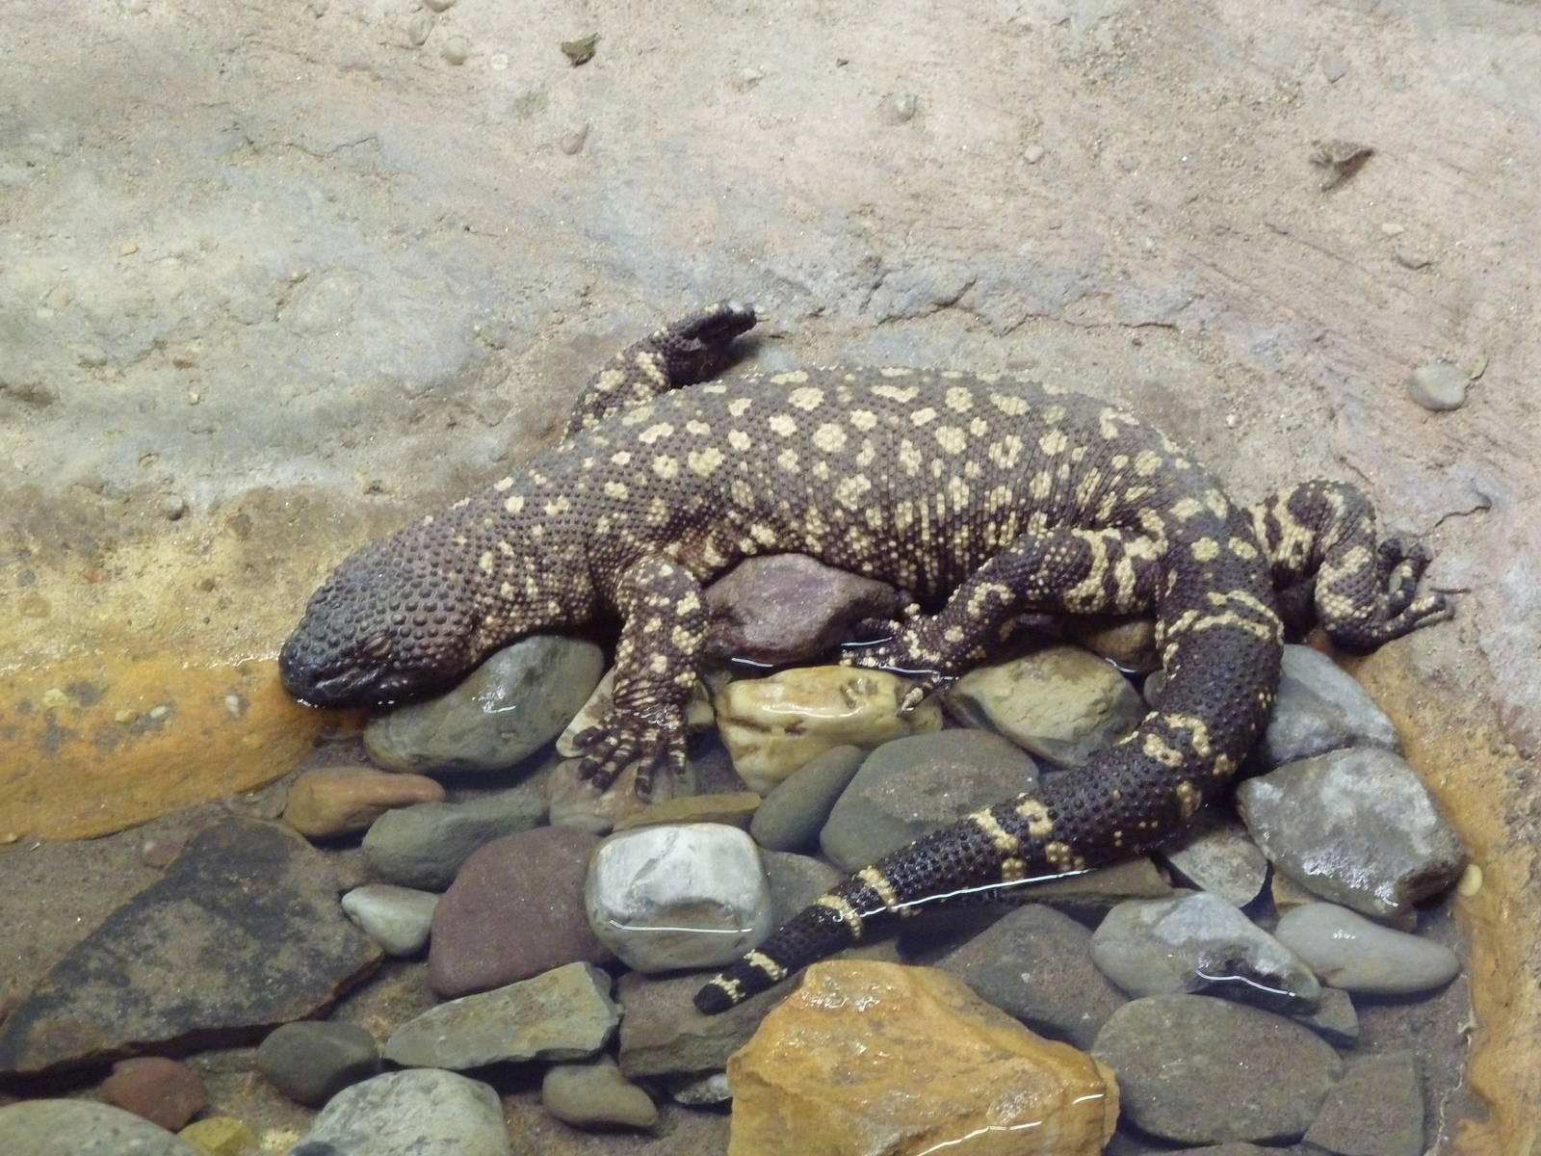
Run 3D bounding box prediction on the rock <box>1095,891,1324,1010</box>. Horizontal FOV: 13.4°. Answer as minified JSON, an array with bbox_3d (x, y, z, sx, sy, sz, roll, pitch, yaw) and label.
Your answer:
[{"bbox_3d":[0.142,0.122,2.135,0.077,0.028,0.037,15,44,16],"label":"rock"}]

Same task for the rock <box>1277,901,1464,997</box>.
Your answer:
[{"bbox_3d":[0.195,0.121,2.136,0.062,0.021,0.028,14,44,15],"label":"rock"}]

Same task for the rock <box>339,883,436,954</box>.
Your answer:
[{"bbox_3d":[-0.124,0.112,2.146,0.035,0.019,0.023,12,43,13],"label":"rock"}]

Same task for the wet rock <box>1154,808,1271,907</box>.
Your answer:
[{"bbox_3d":[0.147,0.092,2.168,0.039,0.020,0.038,14,44,15],"label":"wet rock"}]

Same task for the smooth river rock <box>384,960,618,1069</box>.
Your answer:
[{"bbox_3d":[-0.087,0.141,2.113,0.077,0.019,0.033,-11,43,-12],"label":"smooth river rock"}]

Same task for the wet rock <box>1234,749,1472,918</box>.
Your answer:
[{"bbox_3d":[0.193,0.085,2.176,0.070,0.041,0.060,-15,44,-16],"label":"wet rock"}]

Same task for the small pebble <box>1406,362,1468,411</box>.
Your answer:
[{"bbox_3d":[0.236,-0.068,2.314,0.022,0.013,0.019,0,42,0],"label":"small pebble"}]

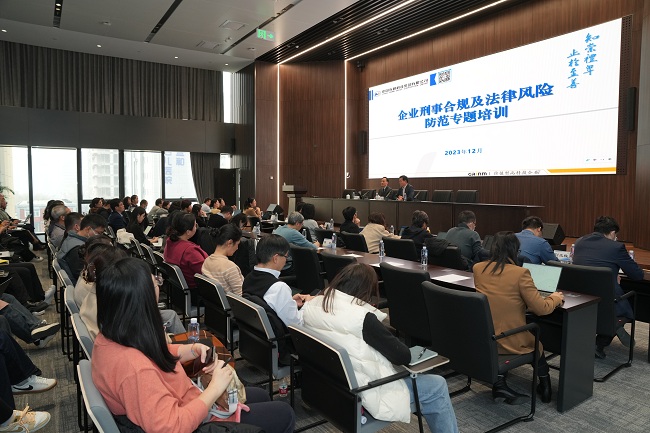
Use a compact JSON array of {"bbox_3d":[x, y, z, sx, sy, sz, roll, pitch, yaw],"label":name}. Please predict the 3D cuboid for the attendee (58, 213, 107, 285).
[{"bbox_3d":[-2.077,0.634,4.089,0.800,1.320,0.520,-2,5,-34],"label":"attendee"}]

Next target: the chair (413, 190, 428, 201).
[{"bbox_3d":[1.961,-0.085,9.600,0.620,0.980,0.580,-3,5,-35],"label":"chair"}]

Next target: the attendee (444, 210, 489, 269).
[{"bbox_3d":[1.997,0.577,5.905,0.800,1.310,0.560,-3,5,-35],"label":"attendee"}]

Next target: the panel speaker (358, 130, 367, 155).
[{"bbox_3d":[1.360,-2.638,15.590,0.220,0.860,0.200,-2,5,-34],"label":"panel speaker"}]

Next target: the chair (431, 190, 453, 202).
[{"bbox_3d":[2.651,-0.121,10.482,0.620,1.000,0.580,-3,5,-34],"label":"chair"}]

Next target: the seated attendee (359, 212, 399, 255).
[{"bbox_3d":[0.882,0.568,6.655,0.850,1.290,0.560,-2,4,-32],"label":"seated attendee"}]

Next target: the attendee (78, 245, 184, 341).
[{"bbox_3d":[-1.179,0.812,2.891,0.860,1.290,0.540,-3,5,-35],"label":"attendee"}]

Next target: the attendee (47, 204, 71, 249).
[{"bbox_3d":[-3.895,0.476,6.897,0.800,1.300,0.550,-3,5,-34],"label":"attendee"}]

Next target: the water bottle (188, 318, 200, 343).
[{"bbox_3d":[-0.729,0.667,2.427,0.063,0.195,0.063,-3,5,-34],"label":"water bottle"}]

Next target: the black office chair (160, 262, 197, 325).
[{"bbox_3d":[-1.350,0.912,4.644,0.600,0.830,0.580,-3,5,-35],"label":"black office chair"}]

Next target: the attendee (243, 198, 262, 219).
[{"bbox_3d":[-1.732,0.253,10.678,0.740,1.370,0.520,-2,4,-26],"label":"attendee"}]

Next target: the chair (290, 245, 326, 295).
[{"bbox_3d":[-0.008,0.796,4.900,0.630,0.945,0.580,-2,5,-34],"label":"chair"}]

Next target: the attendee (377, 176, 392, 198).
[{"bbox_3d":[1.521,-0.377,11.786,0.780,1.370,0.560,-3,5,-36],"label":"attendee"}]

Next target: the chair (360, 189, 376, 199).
[{"bbox_3d":[1.092,-0.256,12.684,0.620,1.000,0.580,-3,5,-36],"label":"chair"}]

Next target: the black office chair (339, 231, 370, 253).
[{"bbox_3d":[0.619,0.730,6.585,0.620,0.975,0.580,-2,4,-30],"label":"black office chair"}]

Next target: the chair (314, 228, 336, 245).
[{"bbox_3d":[0.261,0.653,7.096,0.600,0.940,0.570,-4,6,-42],"label":"chair"}]

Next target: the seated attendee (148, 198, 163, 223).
[{"bbox_3d":[-3.993,0.183,10.746,0.780,1.250,0.500,-2,5,-34],"label":"seated attendee"}]

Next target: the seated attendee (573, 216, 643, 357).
[{"bbox_3d":[2.776,0.676,4.275,0.900,1.320,0.560,-3,5,-38],"label":"seated attendee"}]

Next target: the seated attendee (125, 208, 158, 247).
[{"bbox_3d":[-2.838,0.498,6.957,0.780,1.310,0.520,-3,5,-35],"label":"seated attendee"}]

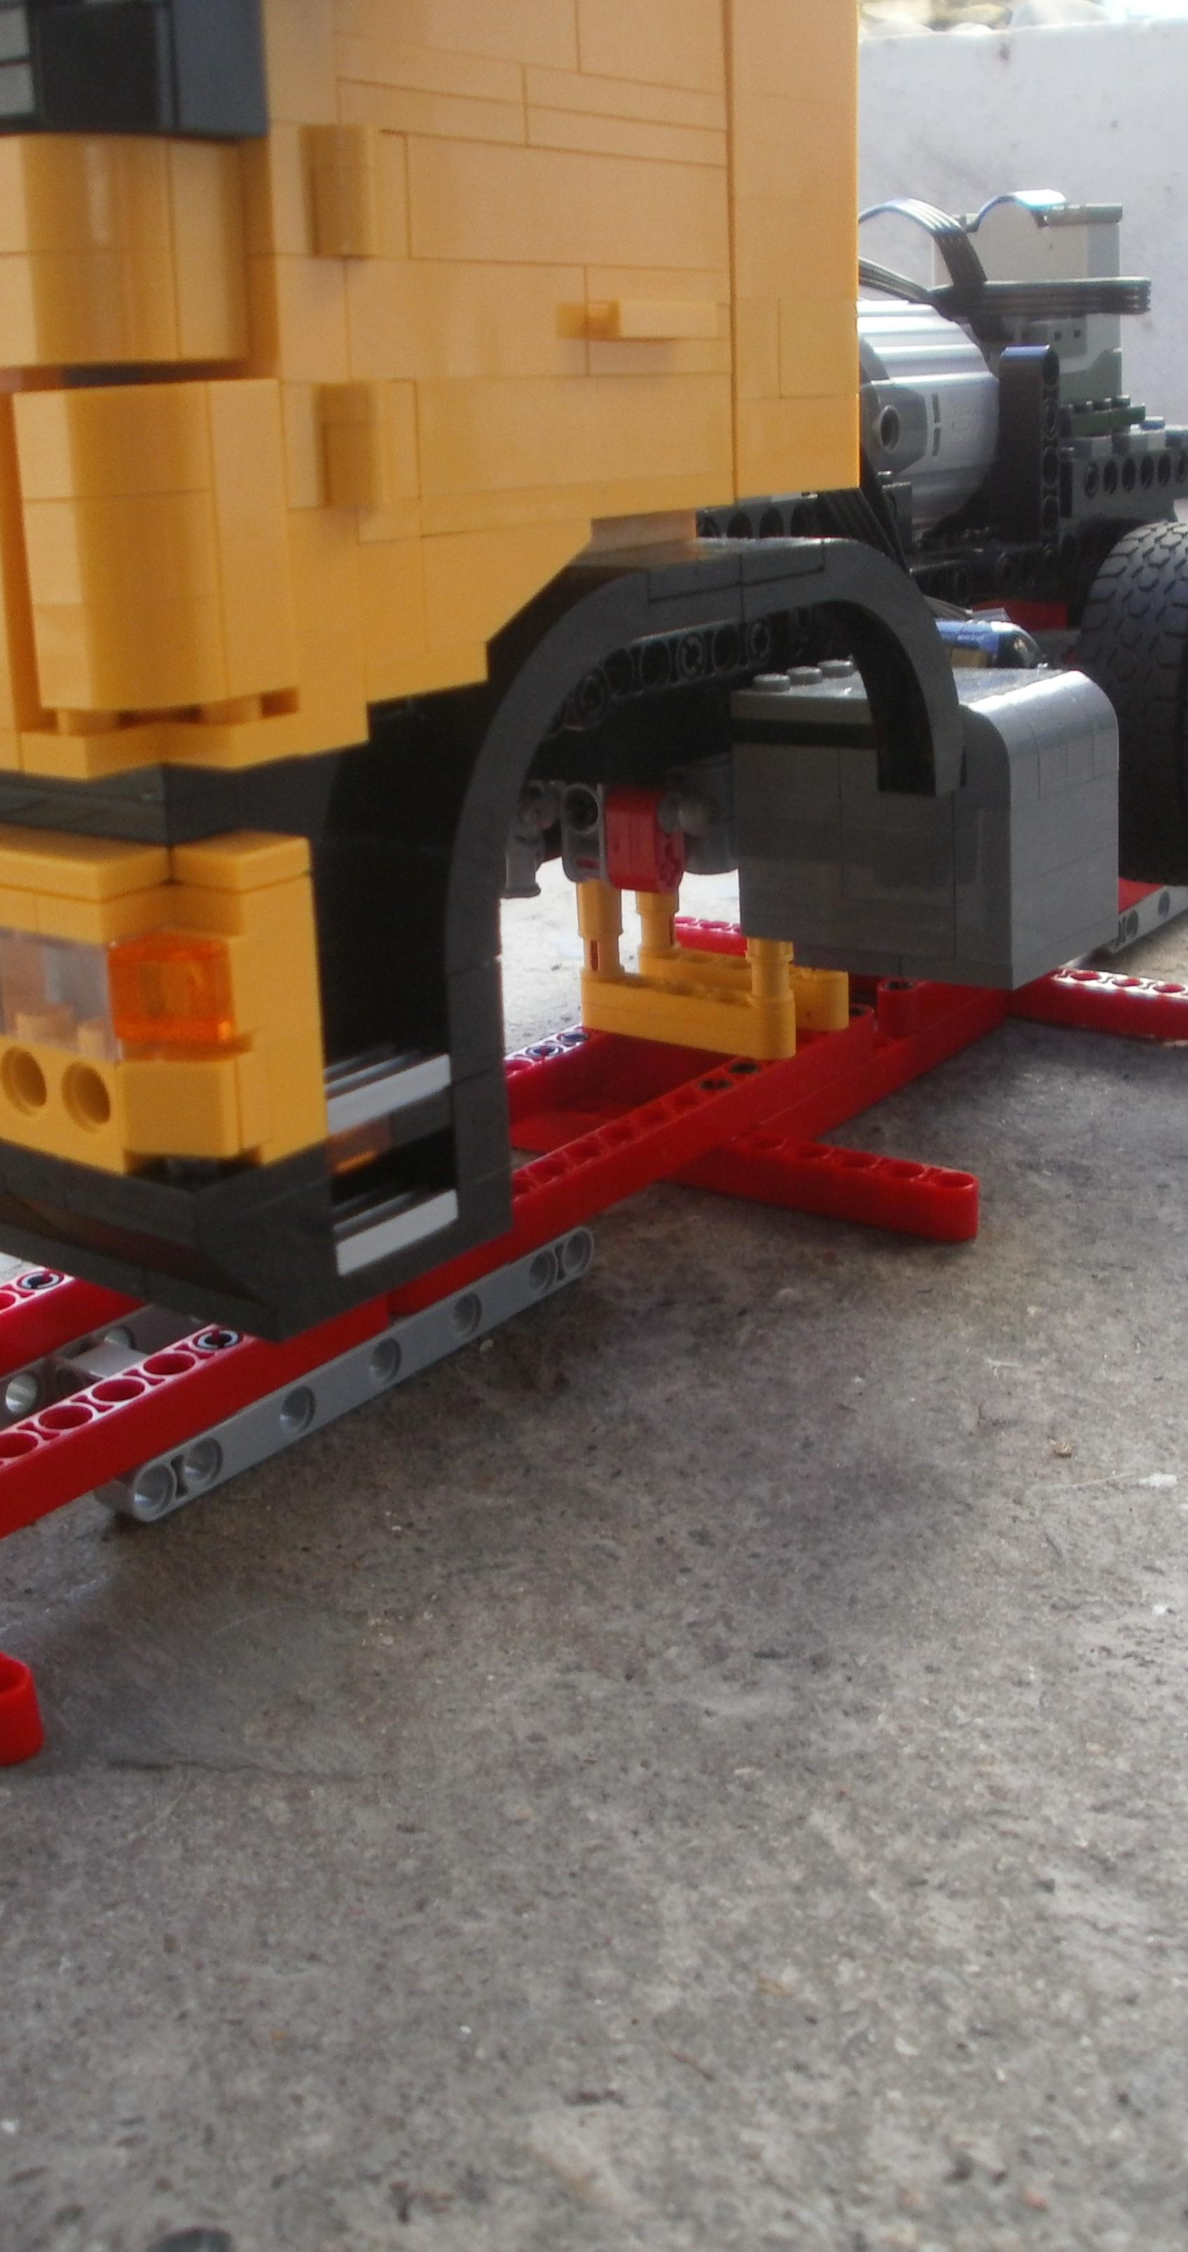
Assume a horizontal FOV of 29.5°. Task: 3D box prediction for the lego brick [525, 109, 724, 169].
[{"bbox_3d":[0.001,-0.091,0.210,0.008,0.003,0.032,12,22,35],"label":"lego brick"}]

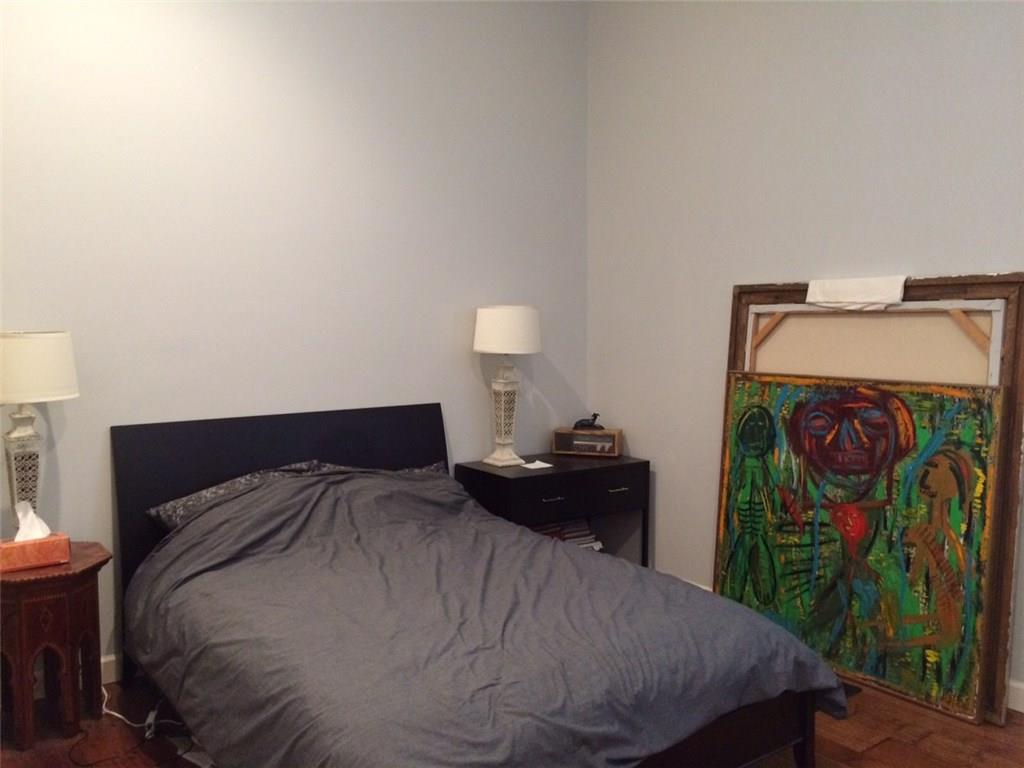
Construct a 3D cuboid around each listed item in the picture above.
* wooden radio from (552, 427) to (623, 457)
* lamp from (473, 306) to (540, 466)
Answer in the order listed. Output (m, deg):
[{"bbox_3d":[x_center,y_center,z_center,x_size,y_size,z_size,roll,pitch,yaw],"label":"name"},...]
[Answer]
[{"bbox_3d":[0.427,0.328,4.821,0.367,0.135,0.162,1,4,15],"label":"wooden radio"},{"bbox_3d":[-0.019,0.010,4.495,0.356,0.819,0.356,0,4,0],"label":"lamp"}]

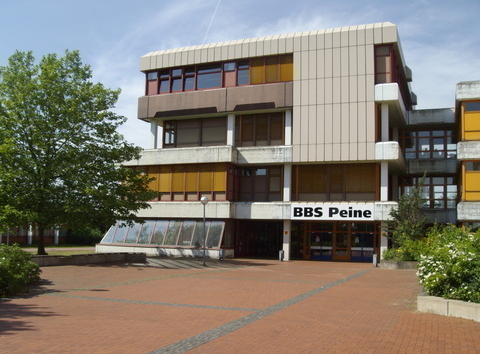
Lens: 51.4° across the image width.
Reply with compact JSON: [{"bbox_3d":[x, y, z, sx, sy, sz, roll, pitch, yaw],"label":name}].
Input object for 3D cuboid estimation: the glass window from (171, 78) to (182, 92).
[{"bbox_3d":[-5.208,-7.614,41.476,1.112,1.184,0.100,-1,-7,22],"label":"glass window"}]

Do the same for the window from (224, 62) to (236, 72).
[{"bbox_3d":[-0.788,-9.307,42.313,1.113,0.884,0.100,-1,-8,22],"label":"window"}]

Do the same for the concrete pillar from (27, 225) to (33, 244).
[{"bbox_3d":[-25.303,7.001,60.292,0.347,2.514,0.347,-1,-8,22],"label":"concrete pillar"}]

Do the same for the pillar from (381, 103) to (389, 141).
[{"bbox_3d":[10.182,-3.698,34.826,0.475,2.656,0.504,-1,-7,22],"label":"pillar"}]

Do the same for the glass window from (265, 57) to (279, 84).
[{"bbox_3d":[2.534,-8.412,39.415,1.167,2.130,0.120,-1,-8,22],"label":"glass window"}]

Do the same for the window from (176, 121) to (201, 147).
[{"bbox_3d":[-4.341,-3.683,42.364,2.295,2.401,0.150,-1,-8,22],"label":"window"}]

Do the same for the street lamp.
[{"bbox_3d":[-2.061,3.137,29.107,0.440,3.987,0.440,1,-7,0],"label":"street lamp"}]

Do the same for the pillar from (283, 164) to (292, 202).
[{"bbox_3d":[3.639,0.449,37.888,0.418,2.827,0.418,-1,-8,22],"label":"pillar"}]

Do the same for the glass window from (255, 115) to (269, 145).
[{"bbox_3d":[1.824,-3.834,41.468,1.281,2.590,0.120,-1,-8,22],"label":"glass window"}]

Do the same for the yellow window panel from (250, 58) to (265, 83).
[{"bbox_3d":[1.438,-8.451,39.873,1.178,2.197,0.120,-1,-8,22],"label":"yellow window panel"}]

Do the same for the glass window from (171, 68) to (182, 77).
[{"bbox_3d":[-5.567,-9.234,44.291,1.120,0.880,0.100,-1,-8,22],"label":"glass window"}]

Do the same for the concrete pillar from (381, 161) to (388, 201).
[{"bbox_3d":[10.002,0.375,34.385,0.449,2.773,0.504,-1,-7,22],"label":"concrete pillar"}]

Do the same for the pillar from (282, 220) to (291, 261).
[{"bbox_3d":[3.506,4.774,37.358,0.400,3.102,0.400,-1,-8,22],"label":"pillar"}]

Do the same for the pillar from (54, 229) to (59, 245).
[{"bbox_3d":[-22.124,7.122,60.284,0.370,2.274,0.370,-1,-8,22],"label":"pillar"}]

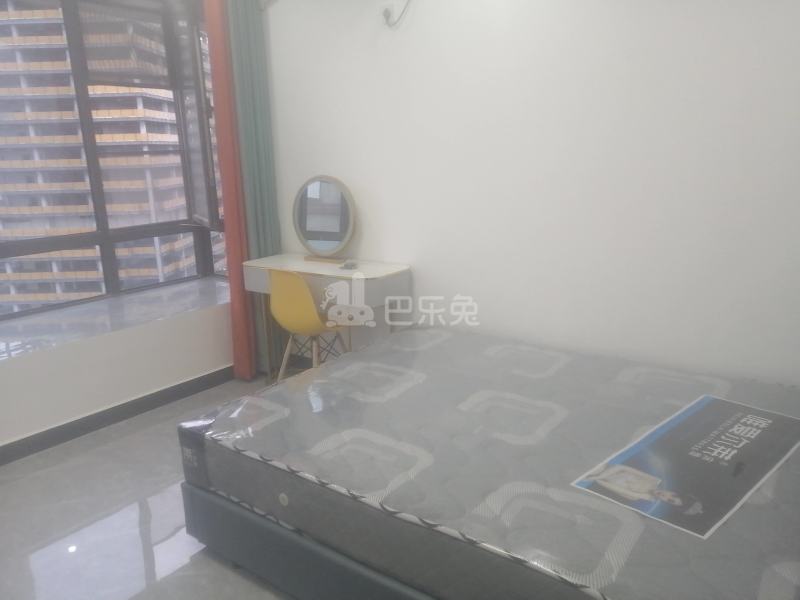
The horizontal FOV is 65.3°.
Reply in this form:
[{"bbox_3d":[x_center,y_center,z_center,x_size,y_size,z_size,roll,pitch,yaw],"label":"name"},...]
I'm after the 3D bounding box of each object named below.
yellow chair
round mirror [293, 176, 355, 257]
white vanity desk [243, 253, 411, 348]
[{"bbox_3d":[-0.486,0.177,3.576,0.438,0.783,0.468,9,17,39],"label":"yellow chair"},{"bbox_3d":[-0.461,-0.500,3.749,0.475,0.485,0.060,8,16,35],"label":"round mirror"},{"bbox_3d":[-0.405,0.177,3.591,0.982,0.768,0.398,8,16,36],"label":"white vanity desk"}]

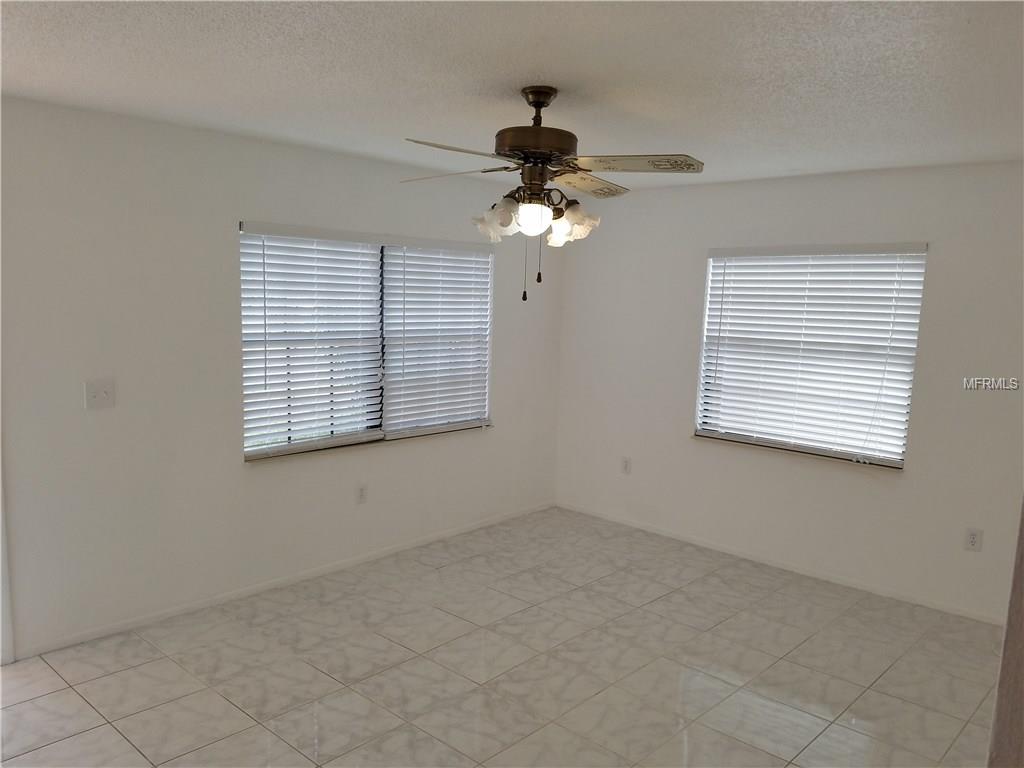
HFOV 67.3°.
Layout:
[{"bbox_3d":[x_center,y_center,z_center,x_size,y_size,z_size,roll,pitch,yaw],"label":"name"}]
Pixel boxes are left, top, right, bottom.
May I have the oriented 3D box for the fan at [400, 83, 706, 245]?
[{"bbox_3d":[0.098,-0.812,2.904,1.270,0.575,1.270,6,8,33],"label":"fan"}]

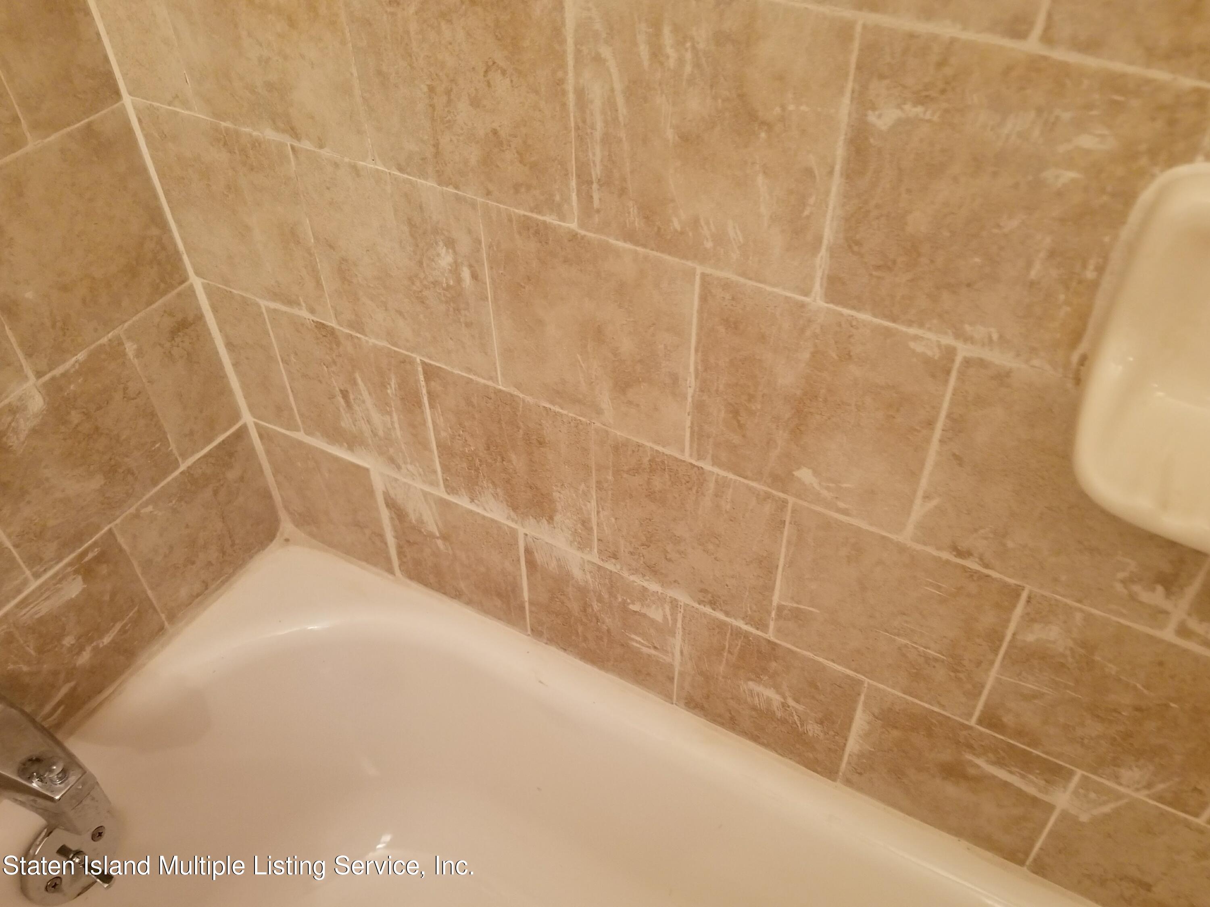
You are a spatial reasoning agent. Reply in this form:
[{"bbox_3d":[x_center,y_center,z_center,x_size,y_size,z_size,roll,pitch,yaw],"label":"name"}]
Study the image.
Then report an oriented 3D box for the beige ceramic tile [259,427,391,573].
[{"bbox_3d":[-0.280,0.045,0.924,0.151,0.153,0.009,21,48,20],"label":"beige ceramic tile"}]

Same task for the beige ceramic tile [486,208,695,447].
[{"bbox_3d":[-0.009,-0.080,0.601,0.150,0.150,0.009,21,48,20],"label":"beige ceramic tile"}]

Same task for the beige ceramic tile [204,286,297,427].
[{"bbox_3d":[-0.316,-0.085,0.826,0.069,0.152,0.009,21,48,20],"label":"beige ceramic tile"}]

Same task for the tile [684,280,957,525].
[{"bbox_3d":[0.124,-0.029,0.550,0.151,0.149,0.009,21,48,20],"label":"tile"}]

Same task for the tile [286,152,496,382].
[{"bbox_3d":[-0.145,-0.134,0.651,0.153,0.150,0.009,21,48,20],"label":"tile"}]

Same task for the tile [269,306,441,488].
[{"bbox_3d":[-0.213,-0.049,0.784,0.155,0.150,0.009,21,48,20],"label":"tile"}]

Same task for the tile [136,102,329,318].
[{"bbox_3d":[-0.282,-0.185,0.705,0.151,0.151,0.009,21,48,20],"label":"tile"}]

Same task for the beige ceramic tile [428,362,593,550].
[{"bbox_3d":[-0.074,0.004,0.730,0.152,0.149,0.009,21,48,20],"label":"beige ceramic tile"}]

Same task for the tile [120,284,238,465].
[{"bbox_3d":[-0.375,-0.068,0.811,0.009,0.153,0.074,21,48,20],"label":"tile"}]

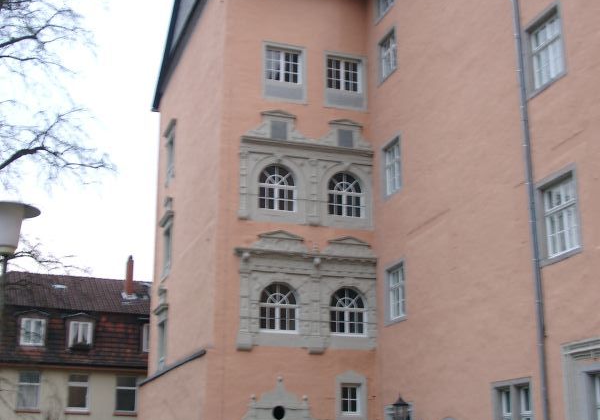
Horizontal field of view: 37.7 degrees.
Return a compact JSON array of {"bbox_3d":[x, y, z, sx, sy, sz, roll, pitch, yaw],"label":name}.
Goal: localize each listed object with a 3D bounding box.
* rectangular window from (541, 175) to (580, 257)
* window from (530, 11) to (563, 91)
[{"bbox_3d":[6.500,0.120,21.764,0.220,1.811,1.451,5,-17,-16],"label":"rectangular window"},{"bbox_3d":[6.503,-4.265,23.090,0.220,1.681,1.458,5,-17,-16],"label":"window"}]

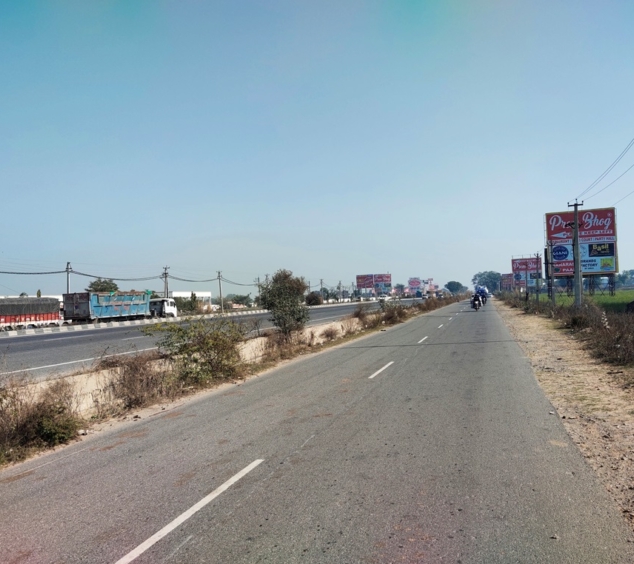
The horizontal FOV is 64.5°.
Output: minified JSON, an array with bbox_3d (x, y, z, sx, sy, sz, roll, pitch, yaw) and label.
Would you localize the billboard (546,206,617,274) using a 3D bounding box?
[{"bbox_3d":[36.382,-5.482,69.000,8.150,8.700,0.500,-2,-2,19],"label":"billboard"}]

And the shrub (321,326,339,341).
[{"bbox_3d":[0.518,2.133,20.800,0.750,0.580,0.700,-2,-2,0],"label":"shrub"}]

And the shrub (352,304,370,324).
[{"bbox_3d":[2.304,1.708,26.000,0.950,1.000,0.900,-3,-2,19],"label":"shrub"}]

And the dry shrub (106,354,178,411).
[{"bbox_3d":[-3.376,1.889,9.580,0.850,1.020,1.500,-2,-2,19],"label":"dry shrub"}]

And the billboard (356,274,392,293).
[{"bbox_3d":[28.753,0.853,252.000,17.400,9.000,0.600,-2,-2,19],"label":"billboard"}]

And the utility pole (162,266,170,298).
[{"bbox_3d":[-21.774,1.540,72.890,1.200,7.450,0.400,-2,-2,19],"label":"utility pole"}]

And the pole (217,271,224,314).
[{"bbox_3d":[-13.676,1.668,71.755,0.900,6.490,0.450,-3,-2,19],"label":"pole"}]

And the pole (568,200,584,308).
[{"bbox_3d":[18.459,-1.562,35.375,1.080,8.410,0.320,-2,-2,19],"label":"pole"}]

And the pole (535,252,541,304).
[{"bbox_3d":[34.801,-0.480,78.876,1.050,8.330,0.350,-2,-2,19],"label":"pole"}]

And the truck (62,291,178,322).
[{"bbox_3d":[-15.620,2.489,41.062,2.500,3.200,10.400,-3,-2,19],"label":"truck"}]

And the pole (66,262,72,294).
[{"bbox_3d":[-22.494,1.319,45.760,0.500,6.210,0.350,-3,-2,19],"label":"pole"}]

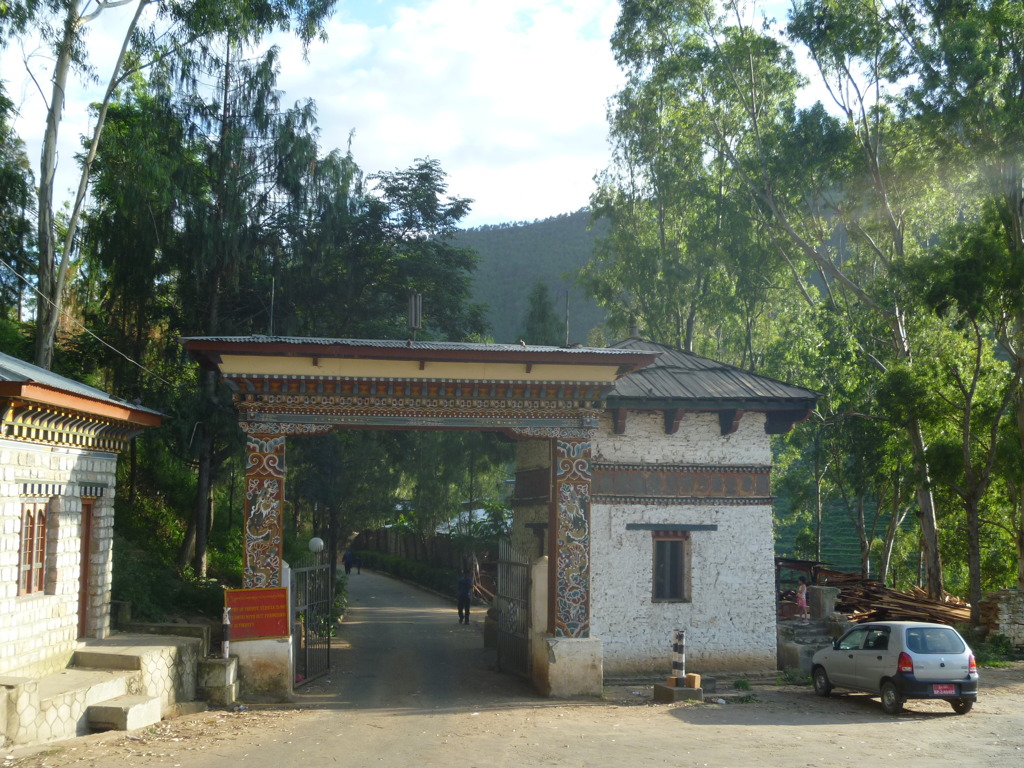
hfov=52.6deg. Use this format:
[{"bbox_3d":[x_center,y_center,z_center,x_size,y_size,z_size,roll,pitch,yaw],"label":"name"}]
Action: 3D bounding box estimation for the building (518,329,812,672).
[{"bbox_3d":[2.871,2.627,24.263,6.000,7.500,6.200,2,-7,-11],"label":"building"}]

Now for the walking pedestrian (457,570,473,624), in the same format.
[{"bbox_3d":[-1.470,6.680,32.386,0.500,1.680,0.360,1,-7,-6],"label":"walking pedestrian"}]

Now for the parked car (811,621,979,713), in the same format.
[{"bbox_3d":[6.860,5.108,19.000,1.480,1.460,3.500,2,-9,-12],"label":"parked car"}]

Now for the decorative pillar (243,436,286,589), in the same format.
[{"bbox_3d":[-4.778,2.922,20.128,0.680,3.880,0.680,1,-7,-7],"label":"decorative pillar"}]

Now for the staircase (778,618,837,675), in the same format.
[{"bbox_3d":[6.298,5.686,22.297,1.500,1.300,1.500,2,-7,-11],"label":"staircase"}]

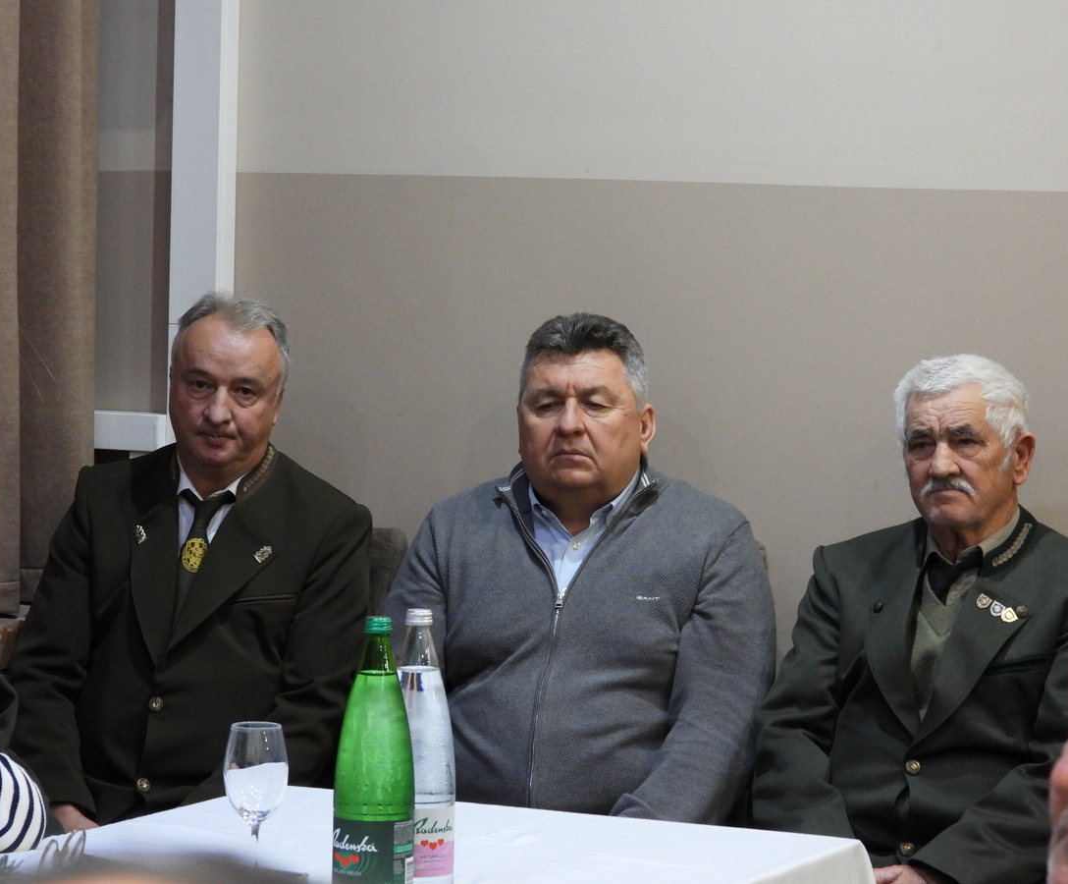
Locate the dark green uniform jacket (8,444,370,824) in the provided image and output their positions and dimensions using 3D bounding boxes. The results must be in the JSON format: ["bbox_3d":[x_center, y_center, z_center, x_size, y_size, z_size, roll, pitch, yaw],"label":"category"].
[{"bbox_3d":[-0.464,0.327,5.260,0.510,0.660,0.380,3,4,22],"label":"dark green uniform jacket"}]

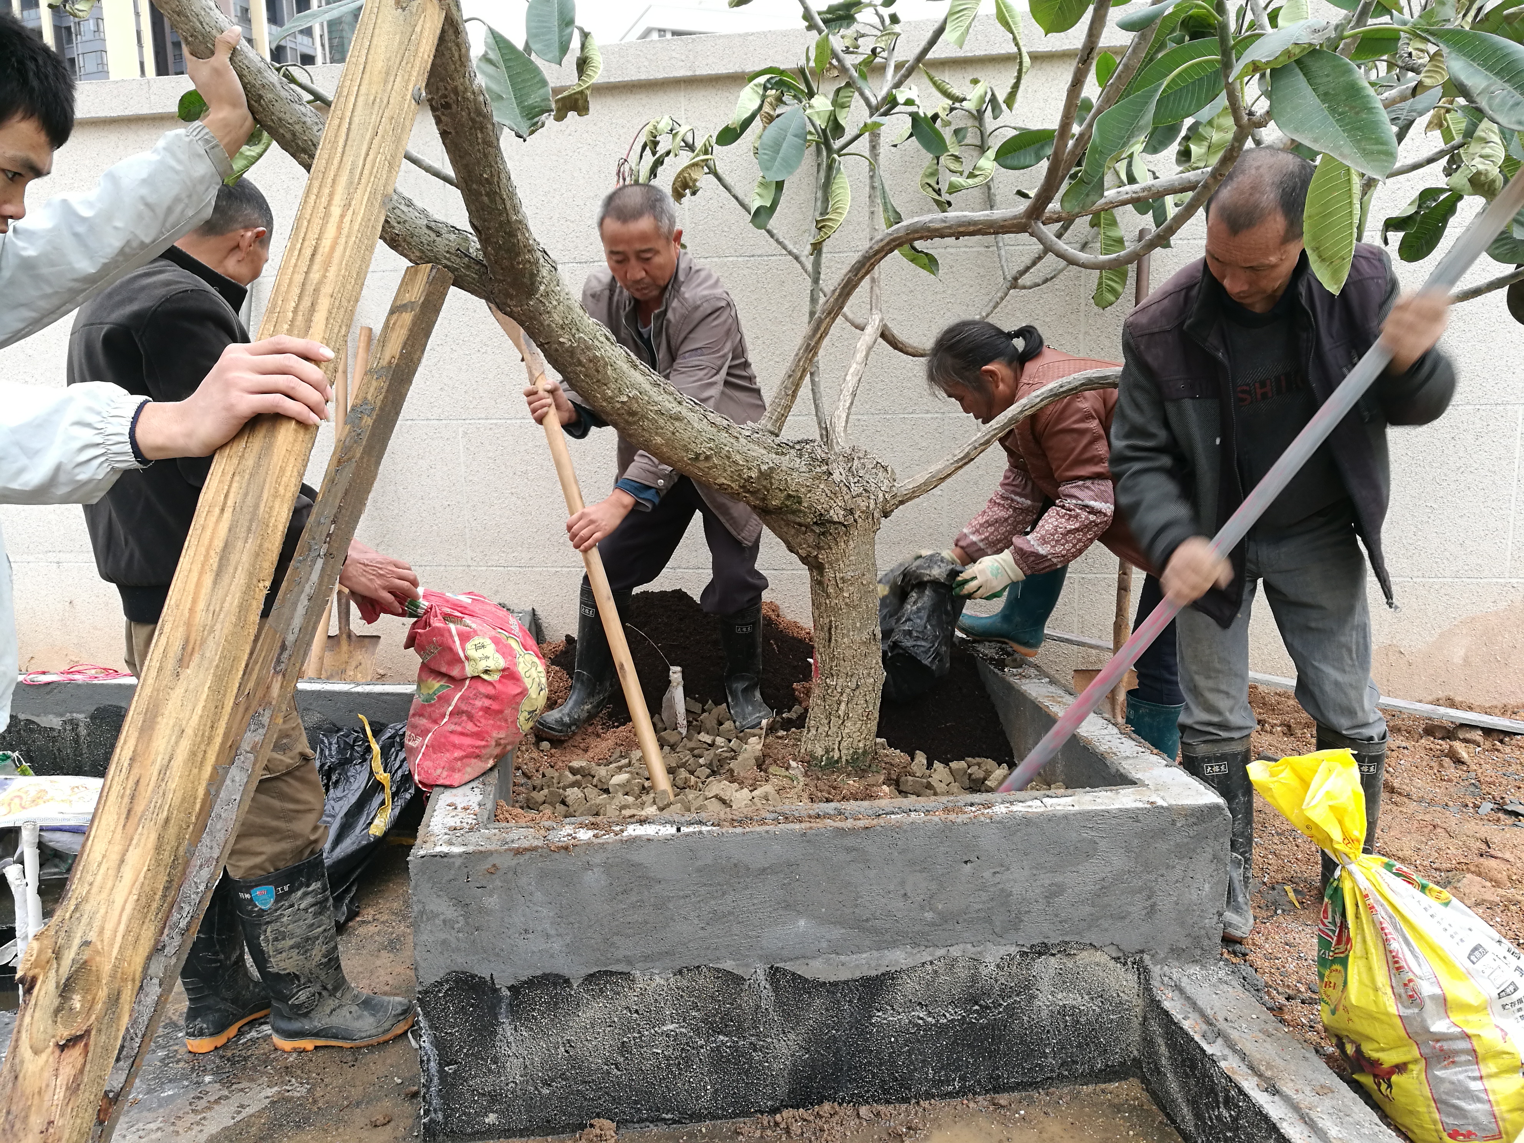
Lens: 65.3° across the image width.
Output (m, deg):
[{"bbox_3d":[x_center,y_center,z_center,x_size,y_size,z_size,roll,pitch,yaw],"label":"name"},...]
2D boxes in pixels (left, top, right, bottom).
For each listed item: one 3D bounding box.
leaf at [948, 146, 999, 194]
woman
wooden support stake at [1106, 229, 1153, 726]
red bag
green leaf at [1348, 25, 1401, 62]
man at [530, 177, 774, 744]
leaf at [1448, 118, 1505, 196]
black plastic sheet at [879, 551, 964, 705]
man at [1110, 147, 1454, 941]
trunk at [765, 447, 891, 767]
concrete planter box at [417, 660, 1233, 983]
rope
[{"bbox_3d":[0.494,-0.940,2.780,0.125,0.120,0.080,-2,10,0],"label":"leaf"},{"bbox_3d":[0.780,-0.035,3.097,0.700,1.214,0.460,-2,10,-3],"label":"woman"},{"bbox_3d":[1.123,-0.248,3.619,0.045,1.579,0.045,2,1,-1],"label":"wooden support stake"},{"bbox_3d":[-0.605,0.226,2.515,0.290,0.380,0.270,-5,11,-17],"label":"red bag"},{"bbox_3d":[1.065,-0.922,2.075,0.120,0.075,0.100,-2,10,0],"label":"green leaf"},{"bbox_3d":[-0.279,-0.213,2.958,0.570,1.389,0.570,3,11,26],"label":"man"},{"bbox_3d":[1.183,-0.682,1.966,0.100,0.140,0.080,-2,10,0],"label":"leaf"},{"bbox_3d":[0.390,0.143,3.005,0.260,0.380,0.240,-2,10,0],"label":"black plastic sheet"},{"bbox_3d":[0.931,0.009,2.160,0.570,1.450,0.570,4,12,29],"label":"man"},{"bbox_3d":[0.175,0.083,3.027,0.280,0.796,0.240,-2,10,0],"label":"trunk"},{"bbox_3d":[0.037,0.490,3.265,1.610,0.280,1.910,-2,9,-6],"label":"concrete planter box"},{"bbox_3d":[-1.911,0.293,3.338,0.330,0.035,0.140,1,10,13],"label":"rope"}]

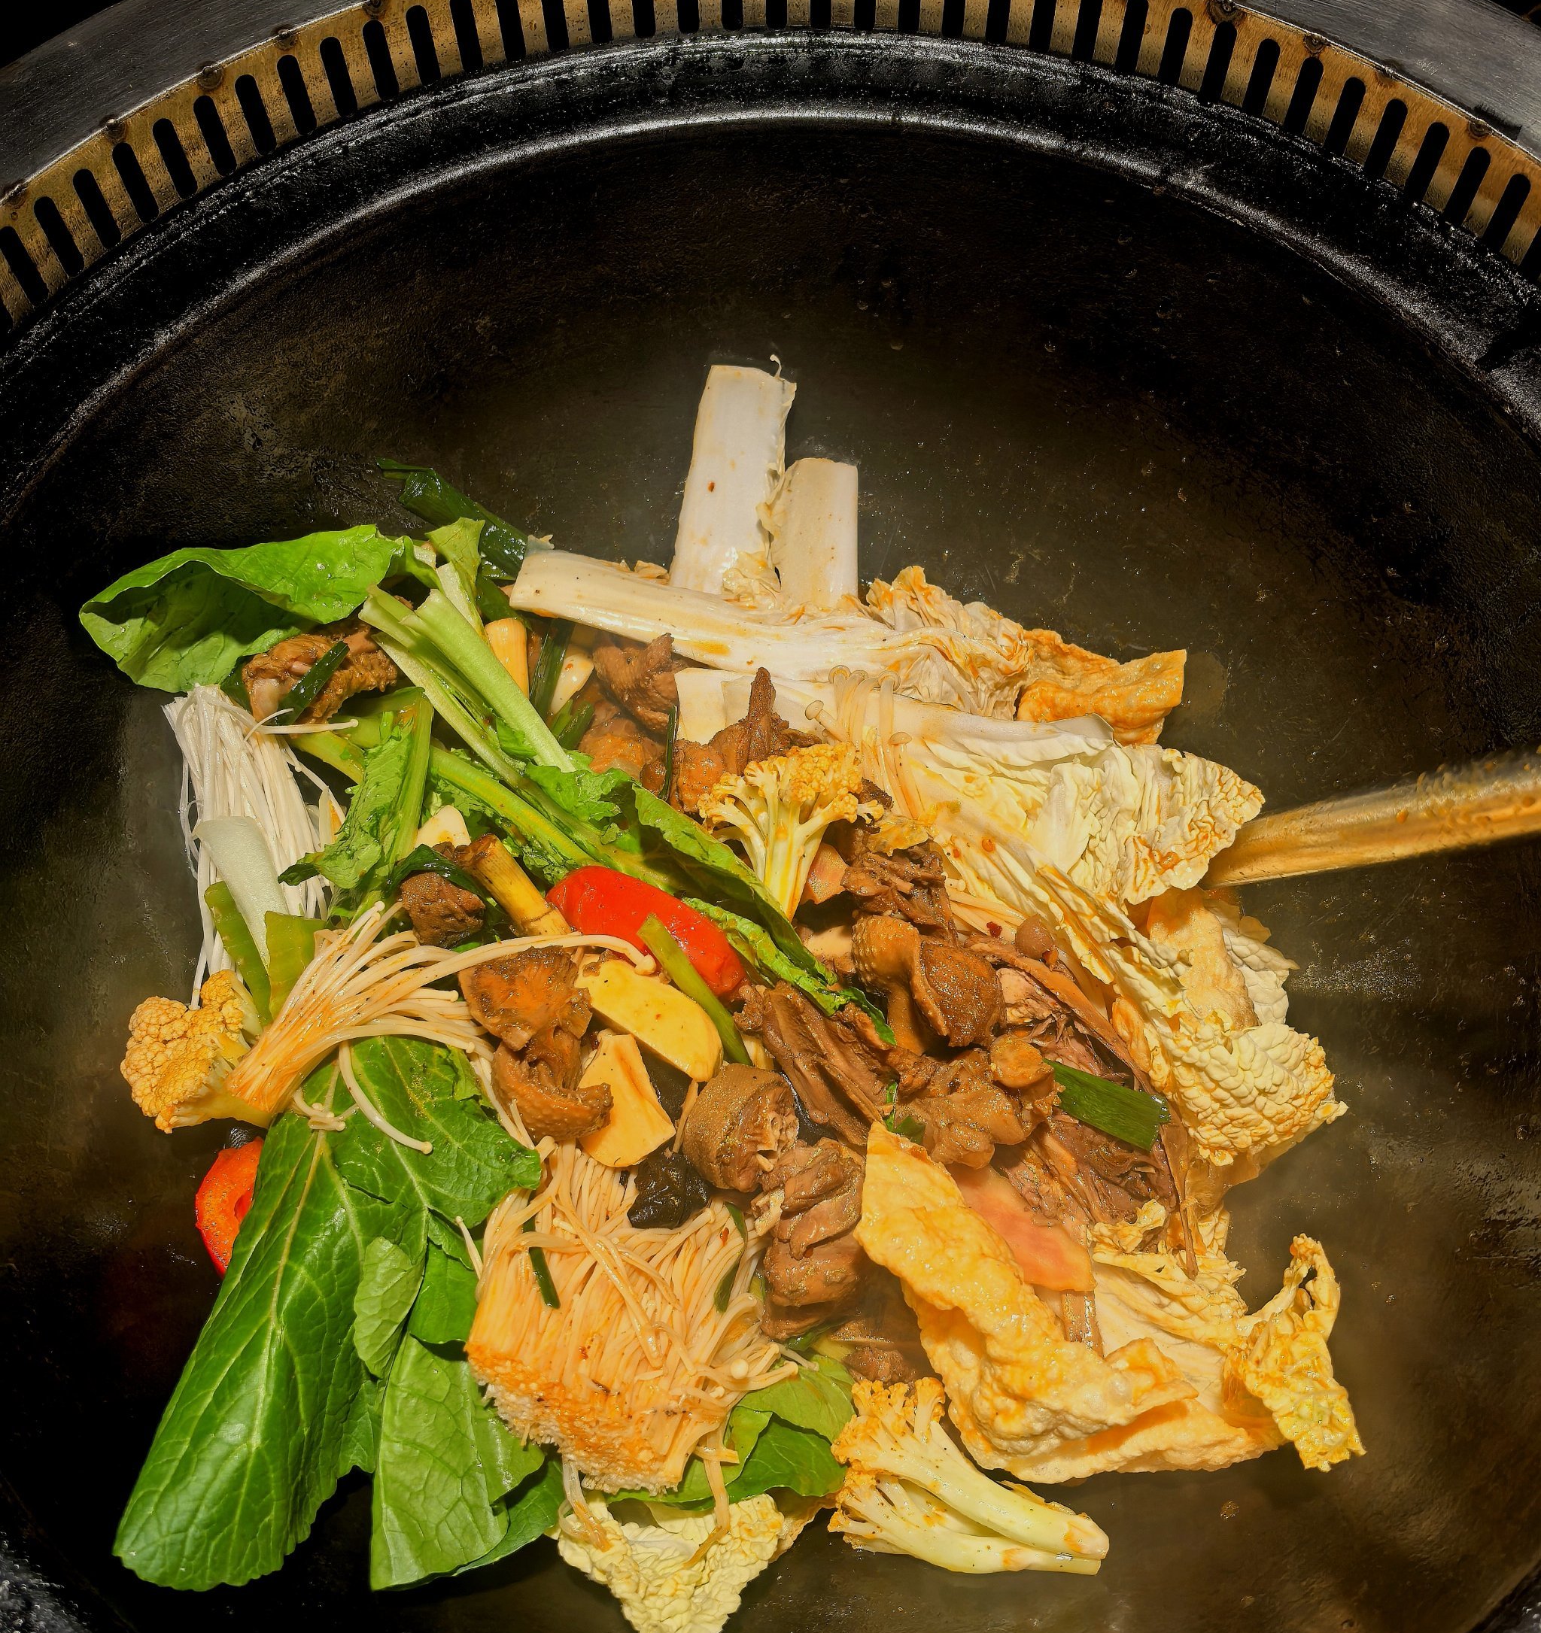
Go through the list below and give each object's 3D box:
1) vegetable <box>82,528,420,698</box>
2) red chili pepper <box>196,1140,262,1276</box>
[{"bbox_3d":[-0.167,-0.065,0.510,0.098,0.028,0.043,-11,66,-5],"label":"vegetable"},{"bbox_3d":[-0.147,0.111,0.450,0.028,0.026,0.037,7,66,3],"label":"red chili pepper"}]

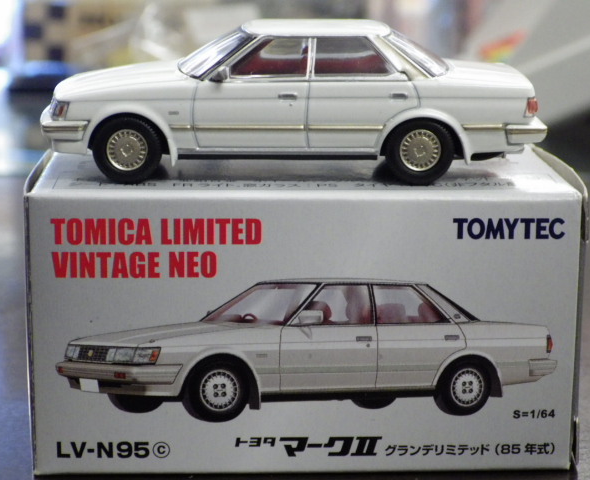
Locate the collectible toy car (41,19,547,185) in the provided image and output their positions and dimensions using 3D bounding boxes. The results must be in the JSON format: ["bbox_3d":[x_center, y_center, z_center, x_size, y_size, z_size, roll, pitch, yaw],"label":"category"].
[{"bbox_3d":[0.000,-0.021,0.238,0.073,0.022,0.027,0,12,-2],"label":"collectible toy car"}]

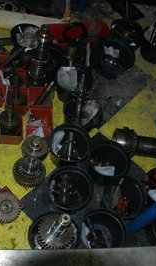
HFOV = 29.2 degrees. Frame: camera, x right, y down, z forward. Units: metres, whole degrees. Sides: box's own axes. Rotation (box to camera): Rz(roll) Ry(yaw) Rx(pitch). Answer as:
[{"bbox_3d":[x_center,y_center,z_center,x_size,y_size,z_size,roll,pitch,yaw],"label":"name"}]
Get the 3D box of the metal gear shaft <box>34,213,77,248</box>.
[{"bbox_3d":[-0.080,0.389,1.195,0.152,0.341,0.152,7,57,-12],"label":"metal gear shaft"}]

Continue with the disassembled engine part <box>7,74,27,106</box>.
[{"bbox_3d":[-0.321,-0.236,1.595,0.110,0.207,0.110,7,57,-10],"label":"disassembled engine part"}]

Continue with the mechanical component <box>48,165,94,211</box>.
[{"bbox_3d":[-0.045,0.284,1.381,0.210,0.163,0.210,7,57,-10],"label":"mechanical component"}]

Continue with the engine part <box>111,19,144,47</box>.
[{"bbox_3d":[0.461,-0.960,2.953,0.300,0.220,0.300,4,60,-8],"label":"engine part"}]

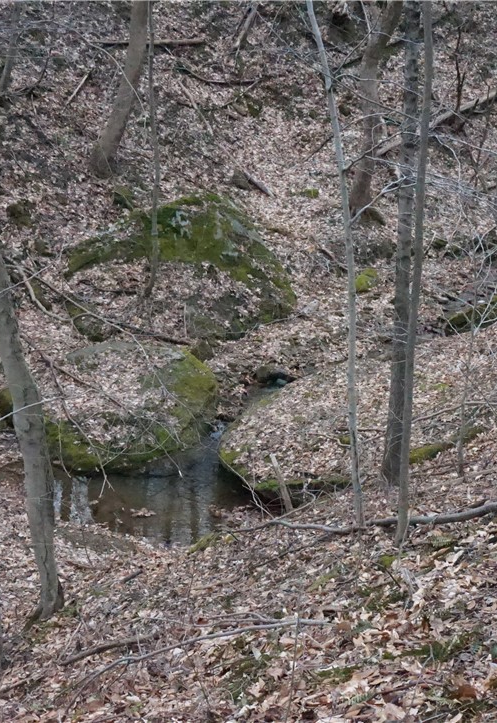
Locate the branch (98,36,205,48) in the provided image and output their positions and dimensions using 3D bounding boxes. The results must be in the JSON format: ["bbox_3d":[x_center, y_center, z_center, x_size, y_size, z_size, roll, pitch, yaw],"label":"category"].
[{"bbox_3d":[-1.810,-5.960,22.000,2.050,0.130,0.170,0,15,0],"label":"branch"}]

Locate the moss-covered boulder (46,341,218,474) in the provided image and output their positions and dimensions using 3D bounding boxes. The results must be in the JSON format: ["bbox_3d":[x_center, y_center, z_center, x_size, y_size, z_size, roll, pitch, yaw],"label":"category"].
[{"bbox_3d":[-1.500,0.570,15.000,2.100,1.150,1.850,0,15,0],"label":"moss-covered boulder"}]

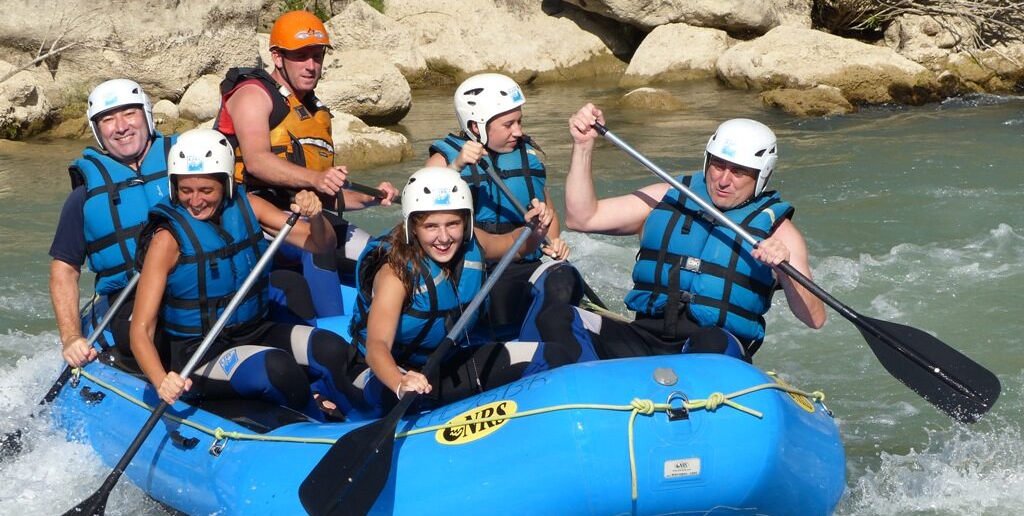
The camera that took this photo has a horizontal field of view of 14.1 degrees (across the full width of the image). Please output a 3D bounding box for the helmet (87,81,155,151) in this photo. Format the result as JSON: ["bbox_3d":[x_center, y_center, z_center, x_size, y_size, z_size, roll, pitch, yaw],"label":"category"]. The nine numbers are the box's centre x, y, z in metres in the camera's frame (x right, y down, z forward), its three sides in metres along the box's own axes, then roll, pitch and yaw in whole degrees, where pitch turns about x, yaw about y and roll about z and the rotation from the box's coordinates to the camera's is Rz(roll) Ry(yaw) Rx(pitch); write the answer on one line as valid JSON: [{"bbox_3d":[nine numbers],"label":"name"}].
[{"bbox_3d":[-1.315,-0.480,13.950,0.225,0.235,0.270,-13,8,5],"label":"helmet"}]

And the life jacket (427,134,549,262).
[{"bbox_3d":[-0.081,-0.209,14.300,0.400,0.440,0.300,-2,9,-14],"label":"life jacket"}]

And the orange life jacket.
[{"bbox_3d":[-0.872,-0.442,15.200,0.430,0.490,0.340,-13,11,-40],"label":"orange life jacket"}]

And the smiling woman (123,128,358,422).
[{"bbox_3d":[-0.866,0.060,13.400,0.720,0.970,0.750,-3,9,-18],"label":"smiling woman"}]

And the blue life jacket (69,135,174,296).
[{"bbox_3d":[-1.263,-0.137,14.000,0.460,0.550,0.330,-14,8,-8],"label":"blue life jacket"}]

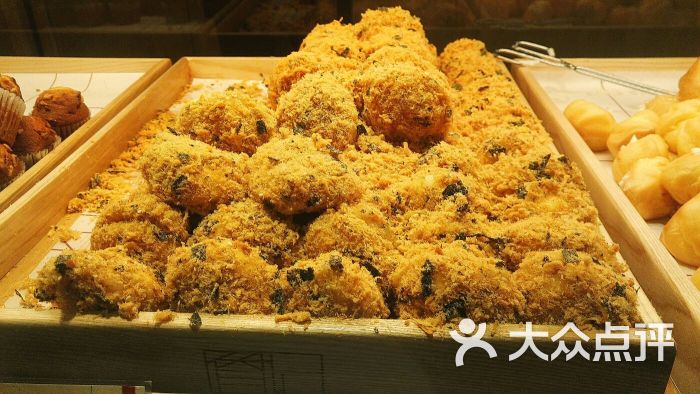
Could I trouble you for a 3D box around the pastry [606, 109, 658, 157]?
[{"bbox_3d":[0.289,-0.066,0.513,0.050,0.044,0.052,1,32,4],"label":"pastry"}]

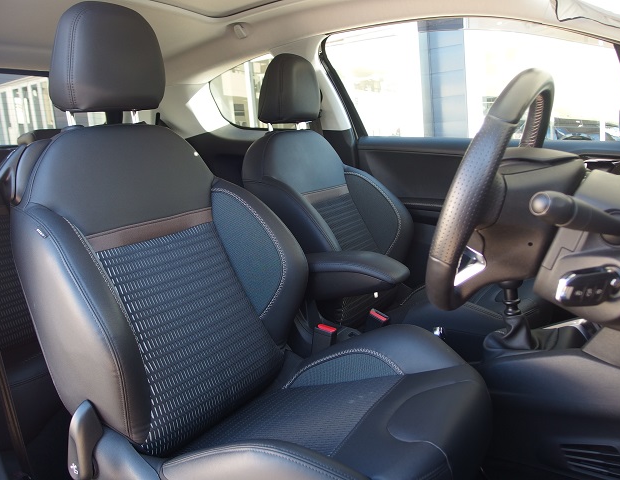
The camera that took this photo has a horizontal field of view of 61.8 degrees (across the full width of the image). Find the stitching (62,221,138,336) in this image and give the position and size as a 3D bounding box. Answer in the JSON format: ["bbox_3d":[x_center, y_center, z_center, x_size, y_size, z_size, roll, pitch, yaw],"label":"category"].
[{"bbox_3d":[-0.340,0.056,0.835,0.060,0.250,0.045,-37,-11,32],"label":"stitching"}]

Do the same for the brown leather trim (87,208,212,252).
[{"bbox_3d":[-0.285,-0.025,0.990,0.016,0.032,0.320,-37,-11,32],"label":"brown leather trim"}]

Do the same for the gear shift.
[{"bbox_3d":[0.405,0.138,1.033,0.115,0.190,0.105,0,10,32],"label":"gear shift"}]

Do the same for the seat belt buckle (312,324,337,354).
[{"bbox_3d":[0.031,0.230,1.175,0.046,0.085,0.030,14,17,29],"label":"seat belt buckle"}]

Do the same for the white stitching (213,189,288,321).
[{"bbox_3d":[-0.133,0.003,1.094,0.100,0.320,0.090,-37,-11,32],"label":"white stitching"}]

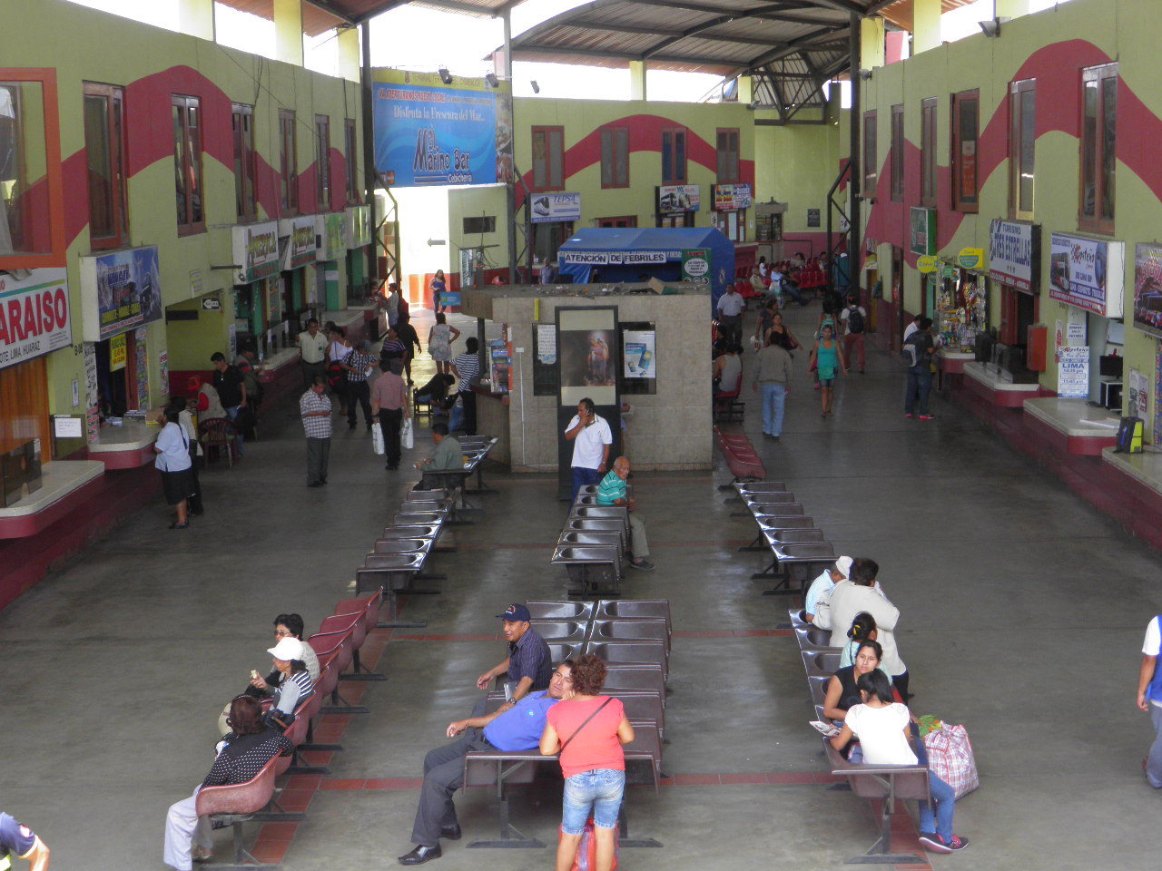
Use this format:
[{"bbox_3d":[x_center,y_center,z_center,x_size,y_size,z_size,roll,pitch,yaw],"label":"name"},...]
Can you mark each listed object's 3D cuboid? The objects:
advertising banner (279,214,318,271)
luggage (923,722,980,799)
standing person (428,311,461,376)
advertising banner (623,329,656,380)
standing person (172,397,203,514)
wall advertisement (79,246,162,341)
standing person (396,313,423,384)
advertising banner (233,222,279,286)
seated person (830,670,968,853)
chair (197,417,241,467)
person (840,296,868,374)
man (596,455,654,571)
[{"bbox_3d":[-5.777,-3.999,38.089,0.201,0.994,2.913,-1,9,1],"label":"advertising banner"},{"bbox_3d":[2.610,2.244,12.998,0.390,0.510,0.350,4,10,31],"label":"luggage"},{"bbox_3d":[-2.812,-1.738,37.830,0.620,1.570,0.360,0,9,6],"label":"standing person"},{"bbox_3d":[0.849,-1.163,26.522,0.445,0.675,0.020,-1,9,3],"label":"advertising banner"},{"bbox_3d":[-5.092,0.255,23.779,0.360,1.510,0.450,1,9,11],"label":"standing person"},{"bbox_3d":[-5.883,-1.861,23.732,0.210,1.008,3.012,-1,9,1],"label":"wall advertisement"},{"bbox_3d":[-3.661,-1.885,38.936,0.600,1.560,0.420,1,9,11],"label":"standing person"},{"bbox_3d":[-5.880,-3.361,33.565,0.211,0.974,3.113,-1,9,1],"label":"advertising banner"},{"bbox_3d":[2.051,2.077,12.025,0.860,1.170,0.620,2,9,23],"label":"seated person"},{"bbox_3d":[-5.616,0.057,28.789,0.570,0.790,0.550,-2,9,-6],"label":"chair"},{"bbox_3d":[5.699,-2.127,38.568,0.540,1.531,0.420,-2,9,-3],"label":"person"},{"bbox_3d":[0.501,0.830,20.751,0.622,1.197,0.480,2,9,18],"label":"man"}]

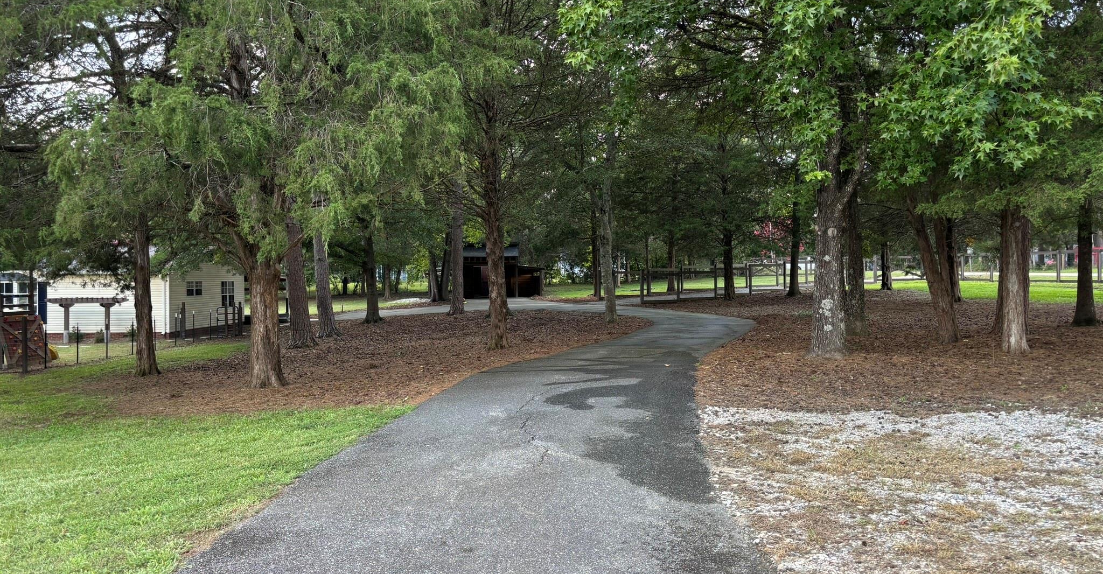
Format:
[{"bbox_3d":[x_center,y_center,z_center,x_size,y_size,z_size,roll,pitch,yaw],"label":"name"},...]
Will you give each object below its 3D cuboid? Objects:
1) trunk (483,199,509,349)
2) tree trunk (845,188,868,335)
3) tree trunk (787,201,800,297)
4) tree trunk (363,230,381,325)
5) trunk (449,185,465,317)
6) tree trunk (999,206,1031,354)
[{"bbox_3d":[-1.154,-0.277,17.200,0.537,3.113,0.494,0,1,0],"label":"trunk"},{"bbox_3d":[5.744,-0.438,15.600,0.416,2.710,0.386,0,0,0],"label":"tree trunk"},{"bbox_3d":[9.791,-1.533,33.500,0.523,3.868,0.470,0,1,0],"label":"tree trunk"},{"bbox_3d":[-6.599,-0.349,30.500,0.666,3.331,0.600,0,1,0],"label":"tree trunk"},{"bbox_3d":[-3.645,-1.481,32.000,0.599,5.192,0.569,0,1,0],"label":"trunk"},{"bbox_3d":[7.387,-0.110,13.200,0.508,2.348,0.483,0,1,0],"label":"tree trunk"}]

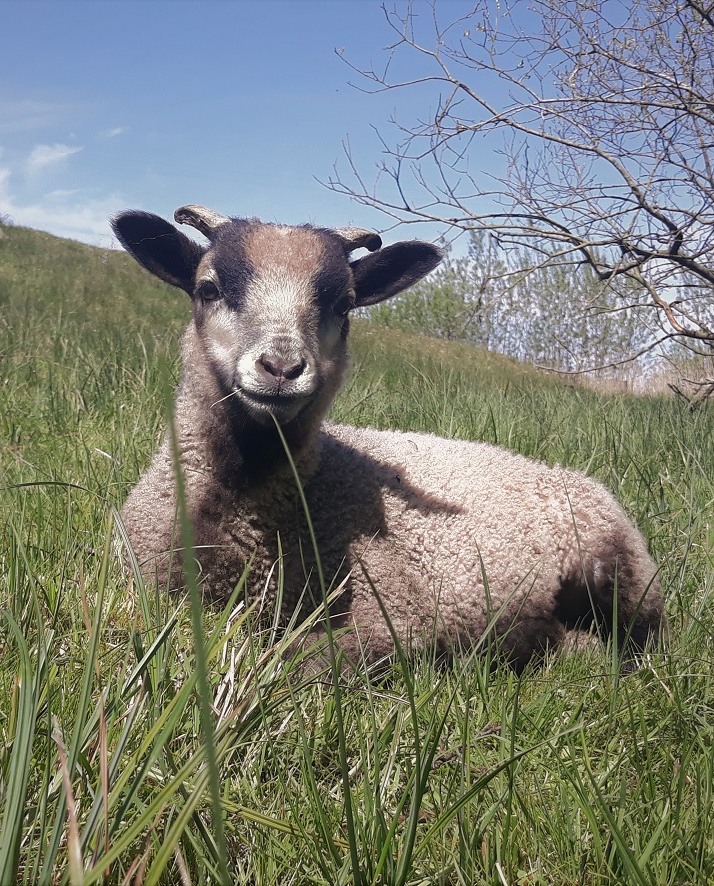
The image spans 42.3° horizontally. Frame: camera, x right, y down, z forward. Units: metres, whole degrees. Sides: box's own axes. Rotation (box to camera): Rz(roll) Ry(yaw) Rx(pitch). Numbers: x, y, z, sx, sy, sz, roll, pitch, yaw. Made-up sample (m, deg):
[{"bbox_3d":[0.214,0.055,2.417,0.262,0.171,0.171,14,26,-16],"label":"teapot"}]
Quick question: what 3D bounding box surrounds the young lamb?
[{"bbox_3d":[0.075,0.010,1.050,0.620,0.460,0.310,-2,3,-37],"label":"young lamb"}]

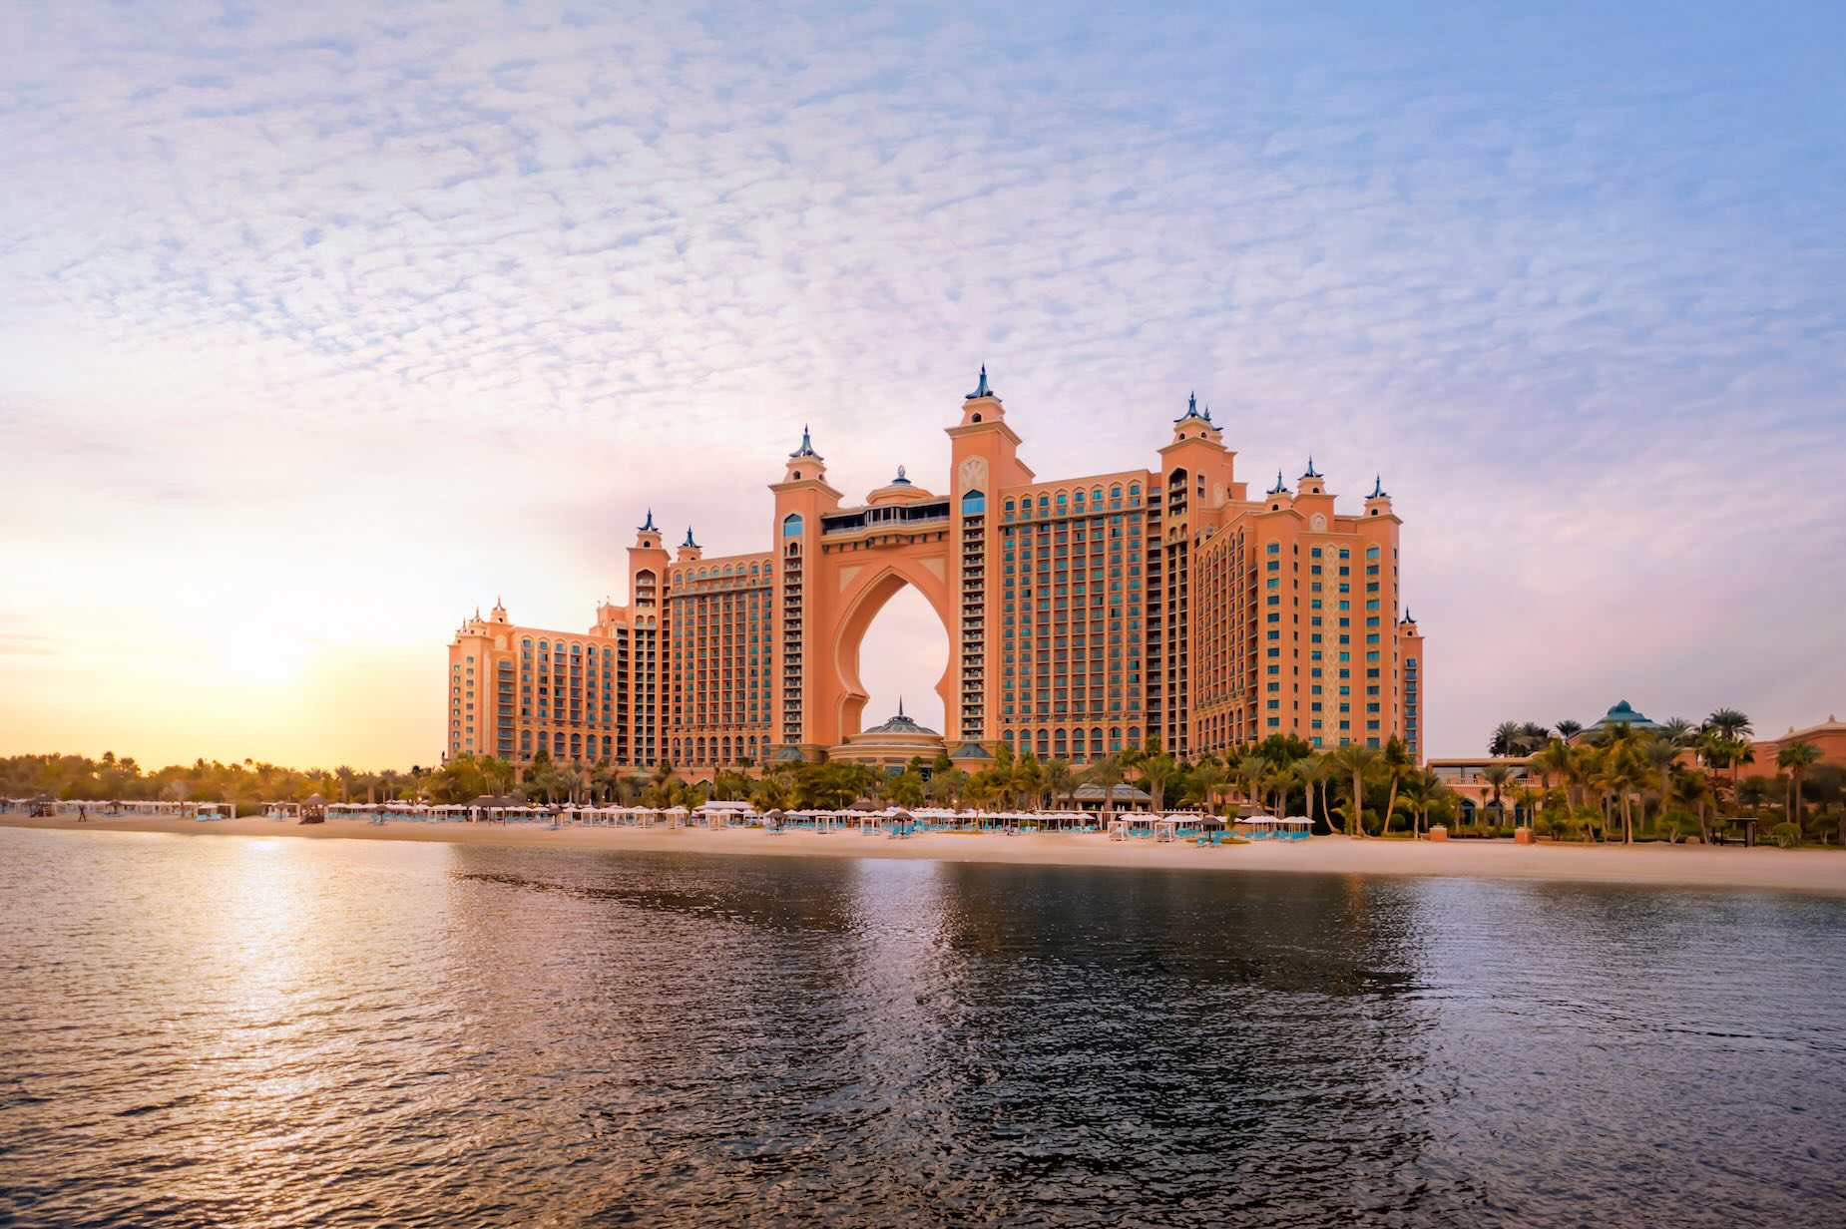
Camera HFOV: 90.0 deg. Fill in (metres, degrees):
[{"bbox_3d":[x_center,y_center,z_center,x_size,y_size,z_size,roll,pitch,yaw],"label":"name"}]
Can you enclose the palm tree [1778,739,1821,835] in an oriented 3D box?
[{"bbox_3d":[93.053,18.239,98.000,3.600,9.960,3.600,-7,-10,43],"label":"palm tree"}]

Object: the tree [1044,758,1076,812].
[{"bbox_3d":[19.792,25.253,134.000,4.600,8.800,4.600,-1,-7,8],"label":"tree"}]

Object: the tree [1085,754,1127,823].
[{"bbox_3d":[24.415,23.180,123.000,5.400,9.230,5.400,-1,-7,11],"label":"tree"}]

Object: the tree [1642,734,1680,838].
[{"bbox_3d":[76.899,17.867,96.000,3.500,10.660,3.500,-5,-9,38],"label":"tree"}]

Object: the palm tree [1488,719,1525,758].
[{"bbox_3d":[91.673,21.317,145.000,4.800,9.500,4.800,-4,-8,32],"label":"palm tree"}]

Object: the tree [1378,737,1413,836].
[{"bbox_3d":[50.164,18.316,98.000,3.500,10.420,3.500,-4,-8,27],"label":"tree"}]

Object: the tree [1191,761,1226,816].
[{"bbox_3d":[37.851,23.373,122.000,4.500,8.010,4.500,-2,-7,17],"label":"tree"}]

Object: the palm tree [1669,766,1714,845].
[{"bbox_3d":[70.745,17.614,85.000,3.500,7.180,3.500,-6,-9,39],"label":"palm tree"}]

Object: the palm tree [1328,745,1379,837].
[{"bbox_3d":[45.722,18.660,98.000,5.100,9.890,5.100,-3,-8,24],"label":"palm tree"}]

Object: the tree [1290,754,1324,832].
[{"bbox_3d":[43.736,20.363,105.000,3.800,8.700,3.800,-3,-8,22],"label":"tree"}]

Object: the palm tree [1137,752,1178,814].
[{"bbox_3d":[31.591,23.175,124.000,5.400,9.310,5.400,-2,-7,14],"label":"palm tree"}]

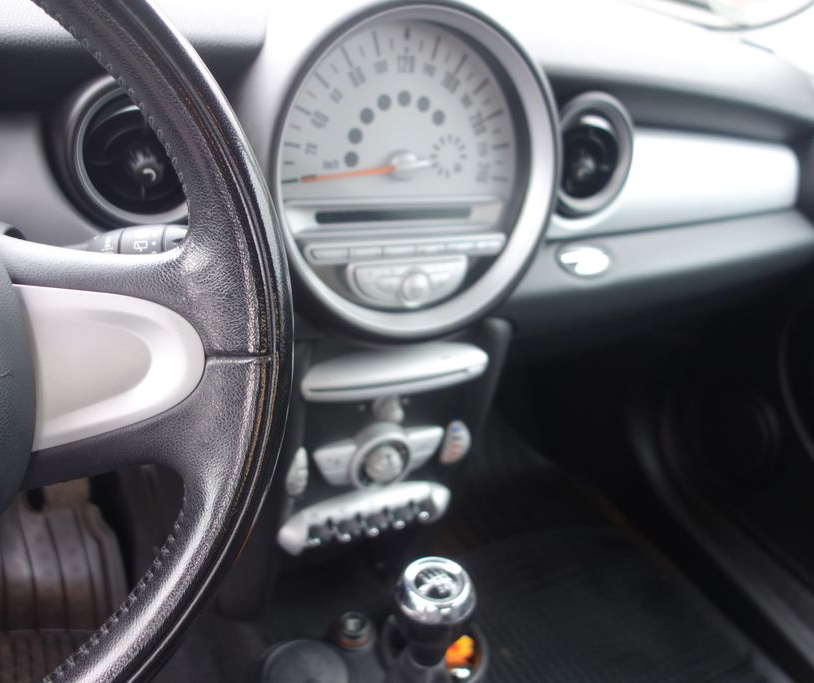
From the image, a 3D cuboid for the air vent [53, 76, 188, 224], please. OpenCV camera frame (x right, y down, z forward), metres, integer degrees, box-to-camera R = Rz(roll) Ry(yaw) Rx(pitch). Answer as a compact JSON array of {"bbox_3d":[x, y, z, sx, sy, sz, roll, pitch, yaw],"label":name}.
[{"bbox_3d":[-0.168,-0.124,0.518,0.100,0.100,0.040,-7,18,-27],"label":"air vent"}]

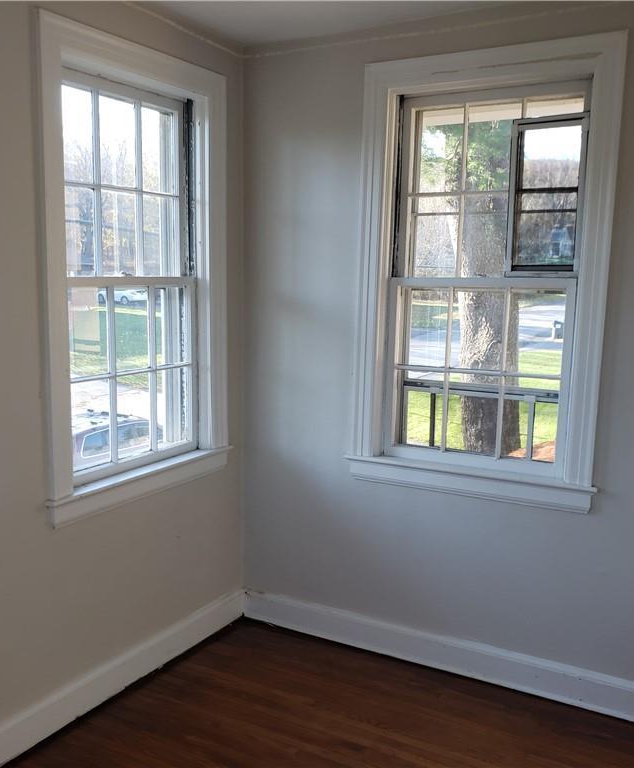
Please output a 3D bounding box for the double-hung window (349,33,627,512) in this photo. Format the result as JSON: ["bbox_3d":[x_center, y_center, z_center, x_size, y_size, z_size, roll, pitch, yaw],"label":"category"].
[{"bbox_3d":[0.588,-0.386,2.861,0.964,1.618,0.130,5,9,29],"label":"double-hung window"}]

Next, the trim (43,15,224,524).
[{"bbox_3d":[-0.630,-0.379,2.809,0.105,1.604,0.968,5,9,29],"label":"trim"}]

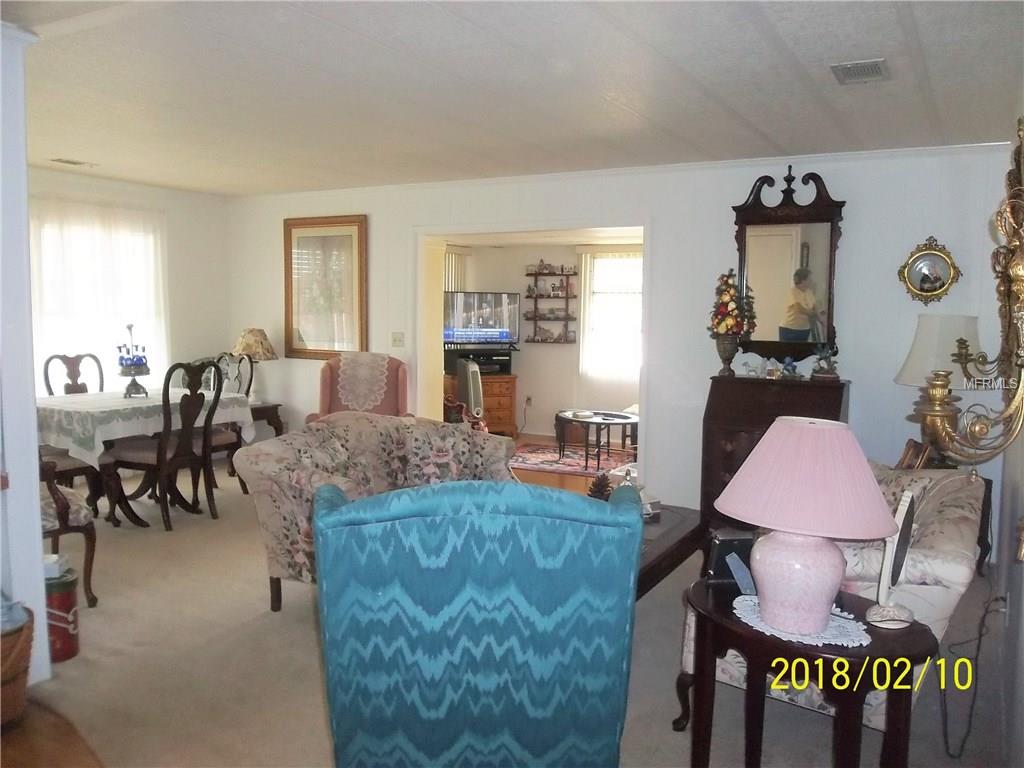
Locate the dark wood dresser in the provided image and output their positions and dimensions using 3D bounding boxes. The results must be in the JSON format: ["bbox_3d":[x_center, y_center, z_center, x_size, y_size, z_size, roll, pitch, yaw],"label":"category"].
[{"bbox_3d":[1.621,0.482,5.011,0.860,1.010,0.450,4,6,30],"label":"dark wood dresser"}]

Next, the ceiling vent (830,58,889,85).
[{"bbox_3d":[1.465,-1.303,3.352,0.205,0.025,0.310,4,6,30],"label":"ceiling vent"}]

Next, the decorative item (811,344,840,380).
[{"bbox_3d":[1.910,-0.127,4.858,0.160,0.220,0.110,4,6,30],"label":"decorative item"}]

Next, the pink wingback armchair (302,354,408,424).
[{"bbox_3d":[-1.163,0.289,6.135,0.770,1.030,0.800,0,5,-6],"label":"pink wingback armchair"}]

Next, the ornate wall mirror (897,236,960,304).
[{"bbox_3d":[2.435,-0.664,4.672,0.335,0.410,0.060,4,6,30],"label":"ornate wall mirror"}]

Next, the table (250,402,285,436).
[{"bbox_3d":[-2.453,0.445,7.077,0.580,0.500,0.580,4,6,30],"label":"table"}]

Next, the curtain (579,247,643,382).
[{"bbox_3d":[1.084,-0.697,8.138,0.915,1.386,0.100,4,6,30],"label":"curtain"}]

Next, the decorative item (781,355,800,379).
[{"bbox_3d":[1.739,-0.104,4.985,0.100,0.130,0.080,4,6,30],"label":"decorative item"}]

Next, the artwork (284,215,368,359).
[{"bbox_3d":[-1.675,-0.846,7.106,0.992,1.279,0.040,4,6,30],"label":"artwork"}]

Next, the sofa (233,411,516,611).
[{"bbox_3d":[-0.589,0.596,4.044,0.820,0.900,1.430,3,6,26],"label":"sofa"}]

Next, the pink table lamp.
[{"bbox_3d":[0.741,0.351,2.038,0.445,0.528,0.445,4,6,30],"label":"pink table lamp"}]

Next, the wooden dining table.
[{"bbox_3d":[-2.530,0.471,5.359,0.970,0.770,1.100,4,6,33],"label":"wooden dining table"}]

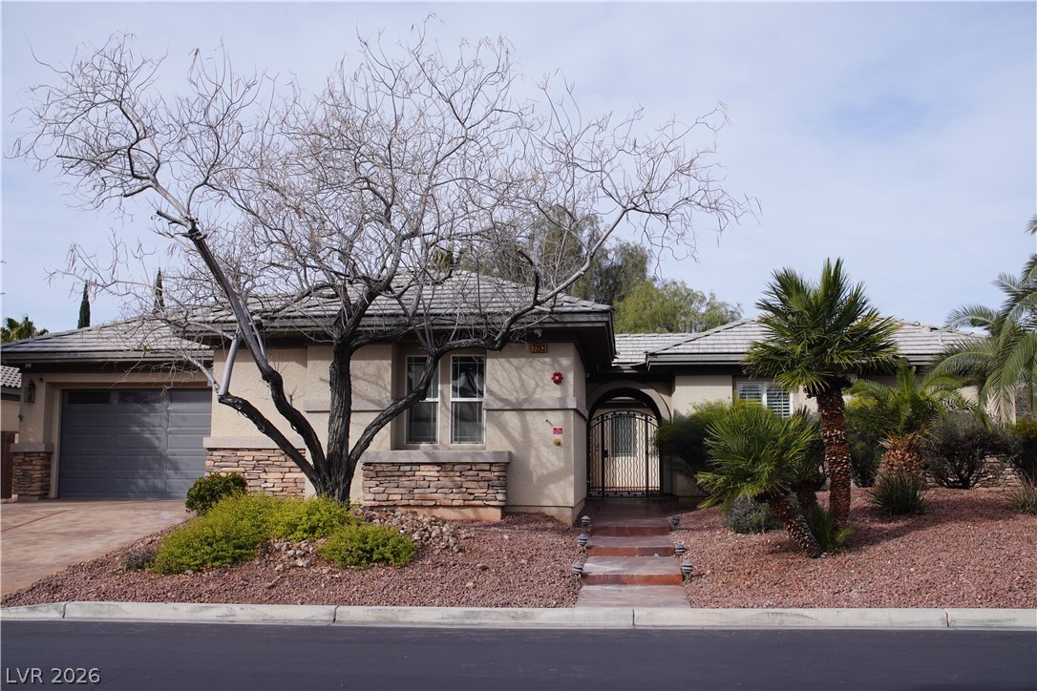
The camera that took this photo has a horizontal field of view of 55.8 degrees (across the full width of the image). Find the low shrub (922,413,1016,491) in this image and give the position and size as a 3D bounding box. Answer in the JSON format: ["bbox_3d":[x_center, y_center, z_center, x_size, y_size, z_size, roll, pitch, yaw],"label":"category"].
[{"bbox_3d":[9.293,2.207,20.300,1.800,1.500,1.500,-1,-5,7],"label":"low shrub"}]

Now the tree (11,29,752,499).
[{"bbox_3d":[-1.970,-1.080,14.048,10.400,6.950,8.000,-1,-5,7],"label":"tree"}]

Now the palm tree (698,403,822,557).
[{"bbox_3d":[3.226,1.800,13.050,1.600,2.000,1.500,-1,-5,7],"label":"palm tree"}]

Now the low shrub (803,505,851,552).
[{"bbox_3d":[4.227,2.515,13.400,0.650,0.600,0.600,-1,-5,7],"label":"low shrub"}]

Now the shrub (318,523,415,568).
[{"bbox_3d":[-2.006,2.635,12.900,1.200,0.500,1.050,-1,-5,7],"label":"shrub"}]

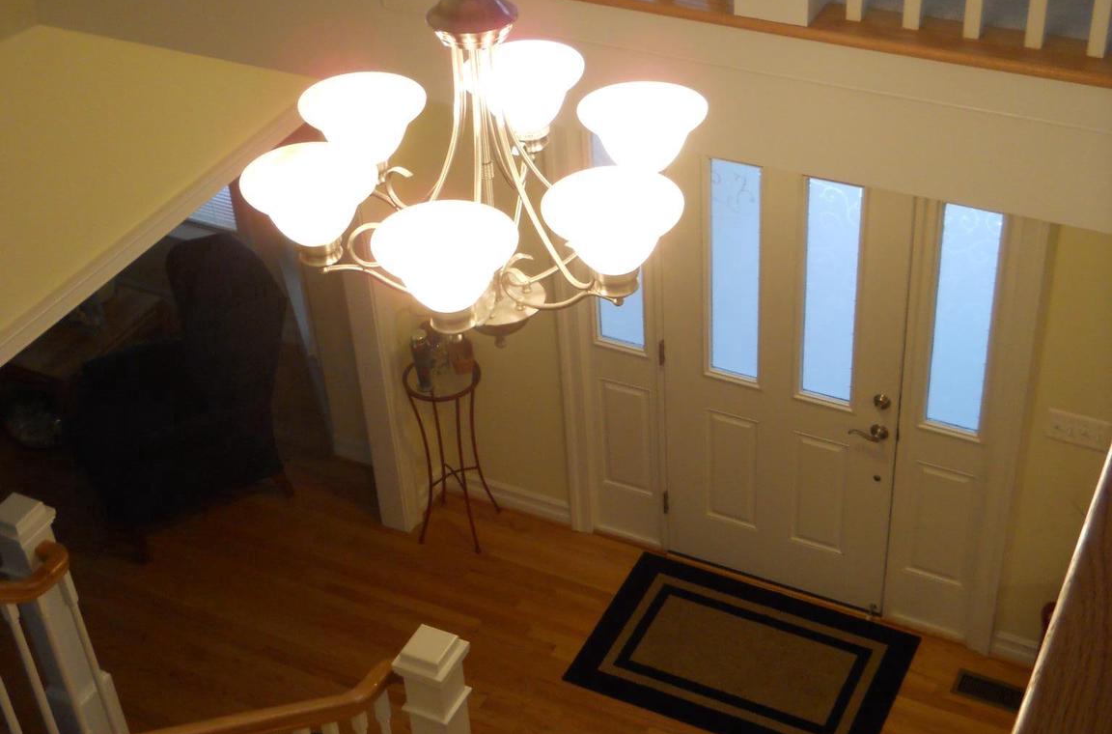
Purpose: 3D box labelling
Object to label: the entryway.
[{"bbox_3d":[0.804,0.033,5.751,1.780,2.140,0.130,15,42,23],"label":"entryway"}]

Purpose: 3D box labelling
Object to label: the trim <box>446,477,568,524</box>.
[{"bbox_3d":[-0.216,0.554,6.839,0.630,0.125,0.022,15,42,23],"label":"trim"}]

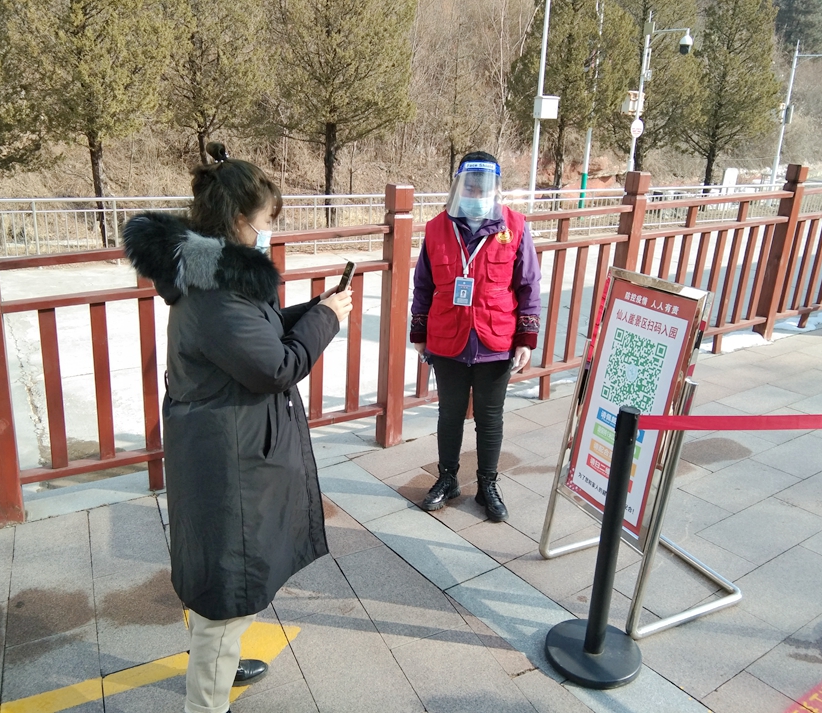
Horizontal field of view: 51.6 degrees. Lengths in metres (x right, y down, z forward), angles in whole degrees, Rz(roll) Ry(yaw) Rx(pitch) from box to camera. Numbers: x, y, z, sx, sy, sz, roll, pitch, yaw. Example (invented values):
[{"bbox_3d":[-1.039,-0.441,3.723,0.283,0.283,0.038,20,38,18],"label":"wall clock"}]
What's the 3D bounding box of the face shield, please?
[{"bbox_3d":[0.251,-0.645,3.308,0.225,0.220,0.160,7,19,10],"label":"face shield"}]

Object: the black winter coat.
[{"bbox_3d":[-0.493,0.139,2.405,0.570,1.080,0.500,-5,20,-24],"label":"black winter coat"}]

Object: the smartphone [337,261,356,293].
[{"bbox_3d":[-0.193,-0.202,2.426,0.010,0.150,0.074,18,11,-28],"label":"smartphone"}]

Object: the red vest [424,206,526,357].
[{"bbox_3d":[0.268,-0.316,3.540,0.410,0.590,0.270,6,19,9],"label":"red vest"}]

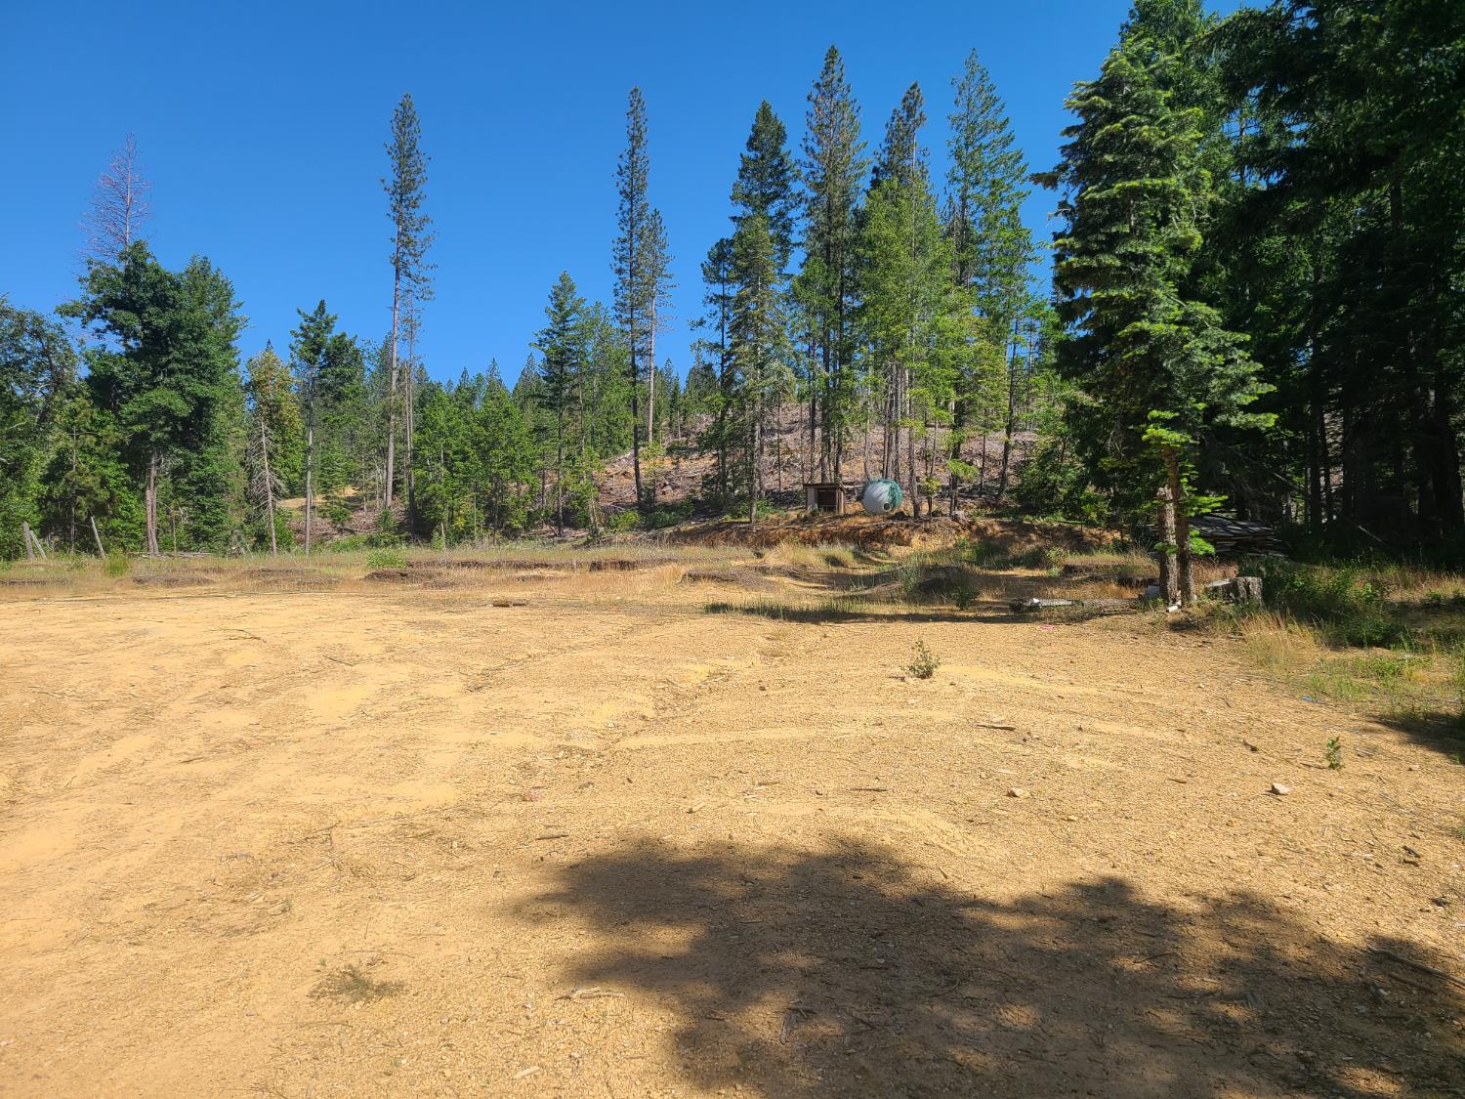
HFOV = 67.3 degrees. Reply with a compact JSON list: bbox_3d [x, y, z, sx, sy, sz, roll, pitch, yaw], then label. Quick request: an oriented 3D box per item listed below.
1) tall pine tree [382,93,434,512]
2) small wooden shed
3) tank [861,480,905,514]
[{"bbox_3d":[-22.155,-16.811,75.000,3.400,28.500,3.400,0,1,0],"label":"tall pine tree"},{"bbox_3d":[5.266,-2.841,62.500,2.050,1.800,1.600,0,1,18],"label":"small wooden shed"},{"bbox_3d":[8.549,-2.971,62.500,2.200,2.150,2.050,0,1,12],"label":"tank"}]

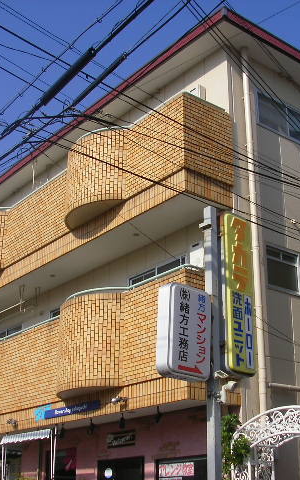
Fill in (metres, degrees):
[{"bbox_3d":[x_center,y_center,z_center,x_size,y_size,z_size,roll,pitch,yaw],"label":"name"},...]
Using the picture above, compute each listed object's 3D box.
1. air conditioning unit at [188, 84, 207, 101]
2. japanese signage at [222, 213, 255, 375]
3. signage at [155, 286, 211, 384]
[{"bbox_3d":[0.841,-2.491,12.879,0.201,0.600,0.380,16,-26,-35],"label":"air conditioning unit"},{"bbox_3d":[1.111,0.666,8.923,0.430,2.040,0.130,16,-26,-35],"label":"japanese signage"},{"bbox_3d":[0.407,1.088,8.201,0.620,1.090,0.220,16,-26,-35],"label":"signage"}]

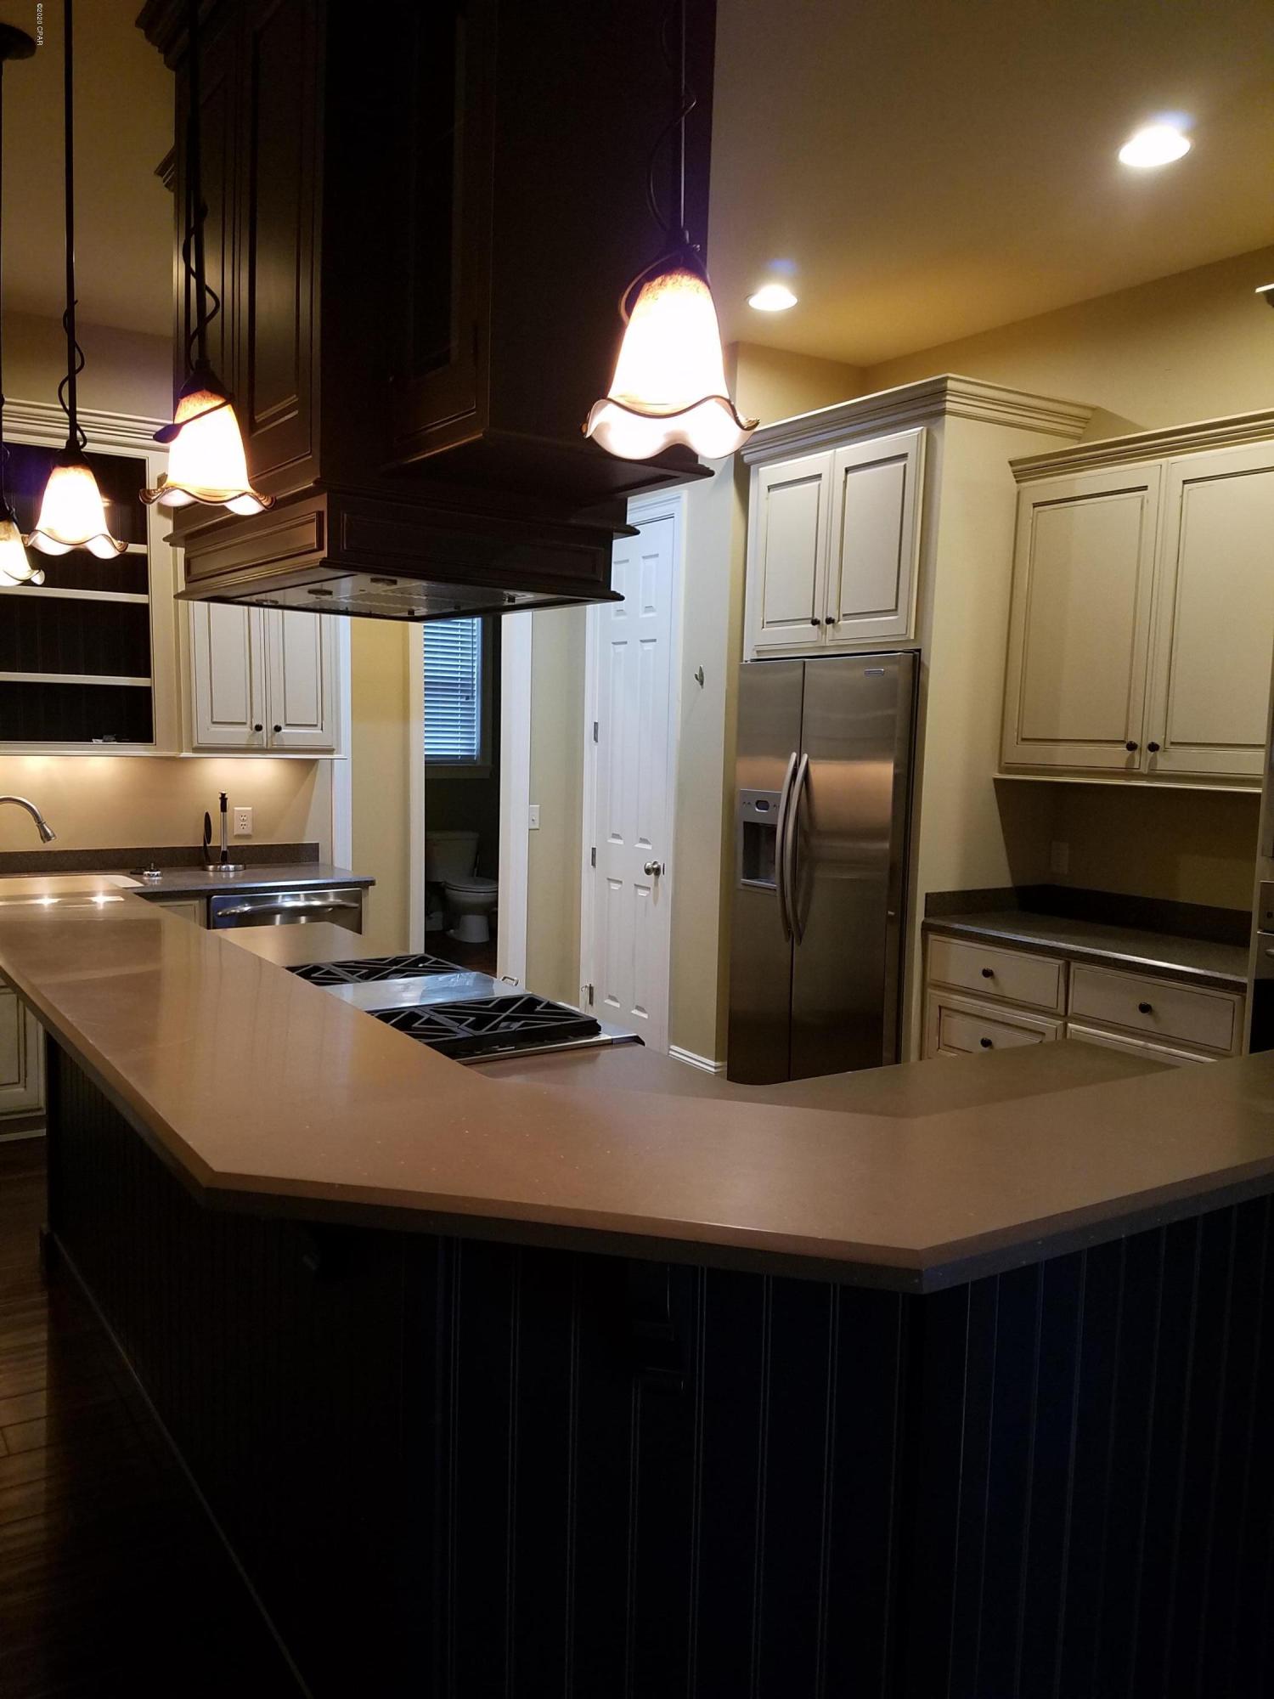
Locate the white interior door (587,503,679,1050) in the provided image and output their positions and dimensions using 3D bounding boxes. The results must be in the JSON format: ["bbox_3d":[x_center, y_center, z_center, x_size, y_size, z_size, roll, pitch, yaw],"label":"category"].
[{"bbox_3d":[-0.006,-0.238,5.917,0.055,2.470,0.640,-2,6,-33],"label":"white interior door"}]

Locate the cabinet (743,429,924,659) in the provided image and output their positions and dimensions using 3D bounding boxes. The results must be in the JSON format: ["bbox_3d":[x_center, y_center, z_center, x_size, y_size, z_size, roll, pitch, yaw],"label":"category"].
[{"bbox_3d":[0.977,-1.138,4.999,0.620,0.795,1.010,-2,6,-33],"label":"cabinet"}]

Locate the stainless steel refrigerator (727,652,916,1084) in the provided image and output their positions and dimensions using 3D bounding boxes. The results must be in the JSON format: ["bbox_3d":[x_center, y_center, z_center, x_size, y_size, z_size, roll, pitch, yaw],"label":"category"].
[{"bbox_3d":[0.905,0.189,5.080,0.715,1.825,0.915,-2,6,-33],"label":"stainless steel refrigerator"}]

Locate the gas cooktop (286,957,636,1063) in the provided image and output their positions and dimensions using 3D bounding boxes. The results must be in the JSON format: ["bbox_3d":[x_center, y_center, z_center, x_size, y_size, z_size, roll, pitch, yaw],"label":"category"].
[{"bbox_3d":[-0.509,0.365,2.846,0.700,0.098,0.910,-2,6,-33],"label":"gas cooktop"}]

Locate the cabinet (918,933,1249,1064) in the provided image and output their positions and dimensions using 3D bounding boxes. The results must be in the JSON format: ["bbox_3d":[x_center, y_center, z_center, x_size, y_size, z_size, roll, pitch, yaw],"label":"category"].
[{"bbox_3d":[1.576,0.765,4.190,0.605,0.880,1.225,-2,6,-33],"label":"cabinet"}]

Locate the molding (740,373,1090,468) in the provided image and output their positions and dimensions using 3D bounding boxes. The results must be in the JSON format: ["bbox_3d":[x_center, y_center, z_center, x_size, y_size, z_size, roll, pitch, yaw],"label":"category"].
[{"bbox_3d":[1.017,-1.581,4.885,0.710,0.120,1.120,-2,6,-33],"label":"molding"}]

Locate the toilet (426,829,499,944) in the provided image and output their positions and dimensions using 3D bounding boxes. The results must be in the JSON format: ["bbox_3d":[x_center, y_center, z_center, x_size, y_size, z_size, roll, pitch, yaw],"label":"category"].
[{"bbox_3d":[-1.256,0.274,9.269,0.440,0.750,0.740,-2,6,-33],"label":"toilet"}]

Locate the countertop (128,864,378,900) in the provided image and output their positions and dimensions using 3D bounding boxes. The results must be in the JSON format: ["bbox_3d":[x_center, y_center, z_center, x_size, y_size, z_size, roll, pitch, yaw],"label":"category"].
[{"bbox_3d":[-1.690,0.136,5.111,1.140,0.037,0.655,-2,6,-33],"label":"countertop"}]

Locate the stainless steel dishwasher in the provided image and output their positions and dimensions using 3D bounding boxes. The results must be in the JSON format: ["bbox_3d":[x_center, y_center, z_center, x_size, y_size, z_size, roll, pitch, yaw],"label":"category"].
[{"bbox_3d":[-1.521,0.590,5.238,0.600,0.875,0.610,-2,6,-33],"label":"stainless steel dishwasher"}]

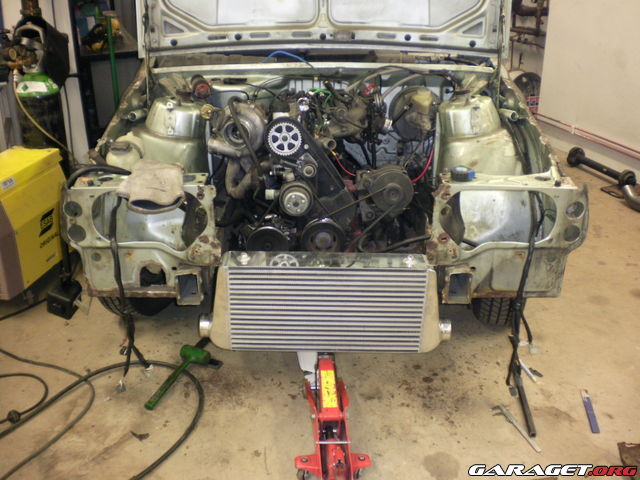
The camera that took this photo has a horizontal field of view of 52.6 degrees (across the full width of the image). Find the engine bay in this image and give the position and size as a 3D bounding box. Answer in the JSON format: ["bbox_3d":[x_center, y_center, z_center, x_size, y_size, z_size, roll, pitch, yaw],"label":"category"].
[{"bbox_3d":[-0.020,-0.300,2.360,1.330,0.520,0.880,0,23,0],"label":"engine bay"}]

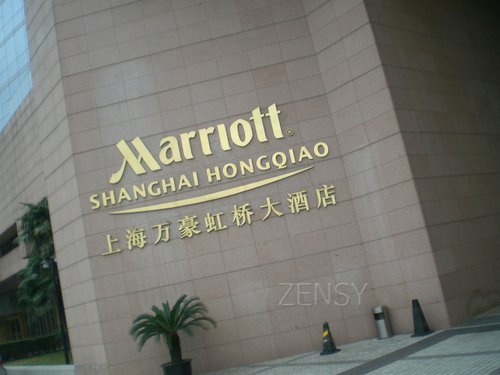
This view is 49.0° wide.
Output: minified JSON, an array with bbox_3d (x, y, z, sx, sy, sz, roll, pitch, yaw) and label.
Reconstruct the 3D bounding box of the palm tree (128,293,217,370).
[{"bbox_3d":[-1.659,3.526,12.525,1.920,2.000,1.850,-13,-11,5],"label":"palm tree"}]

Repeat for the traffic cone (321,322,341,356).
[{"bbox_3d":[1.823,3.538,12.931,0.380,0.693,0.380,-21,-14,40],"label":"traffic cone"}]

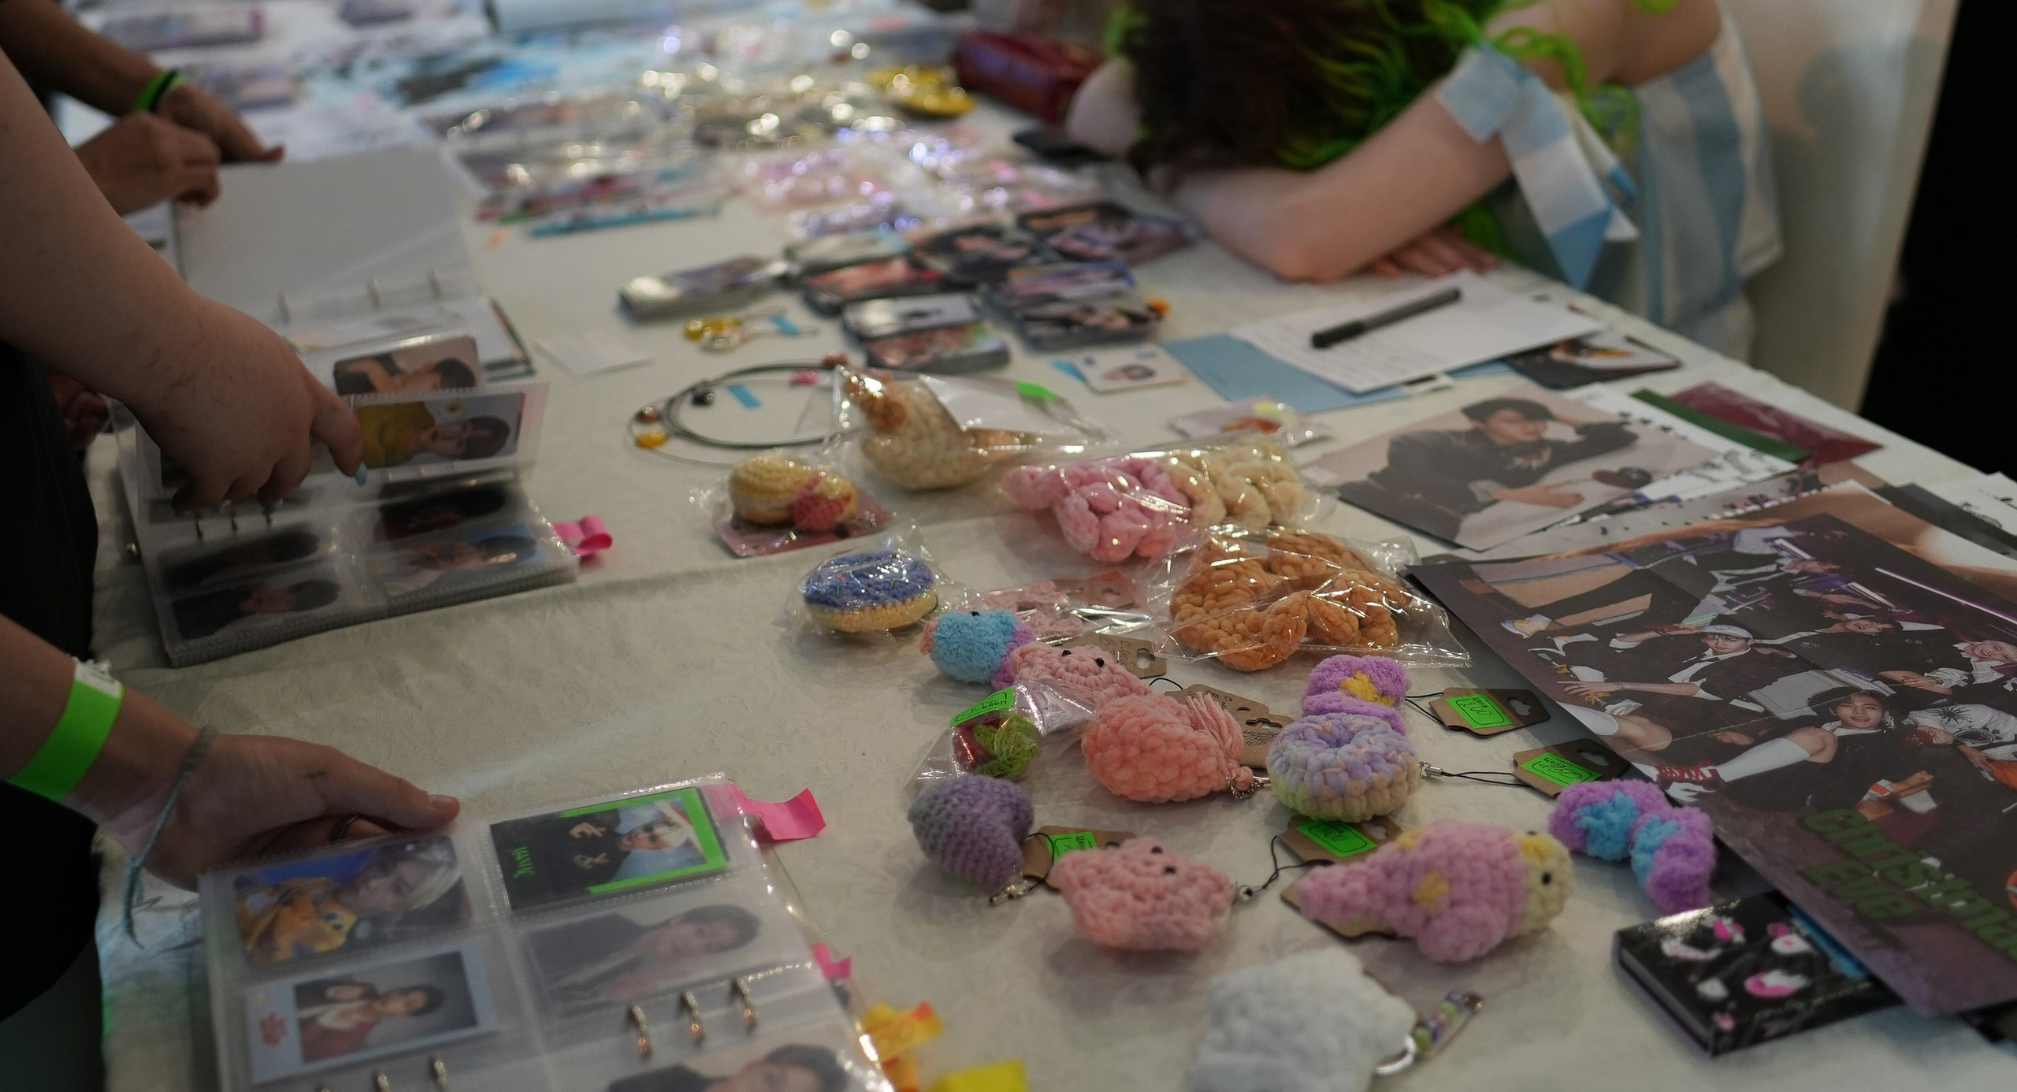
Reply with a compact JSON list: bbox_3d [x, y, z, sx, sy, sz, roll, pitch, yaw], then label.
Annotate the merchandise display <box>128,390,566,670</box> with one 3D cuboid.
[{"bbox_3d":[-0.397,-0.029,1.189,0.210,0.040,0.315,-12,26,-22],"label":"merchandise display"}]

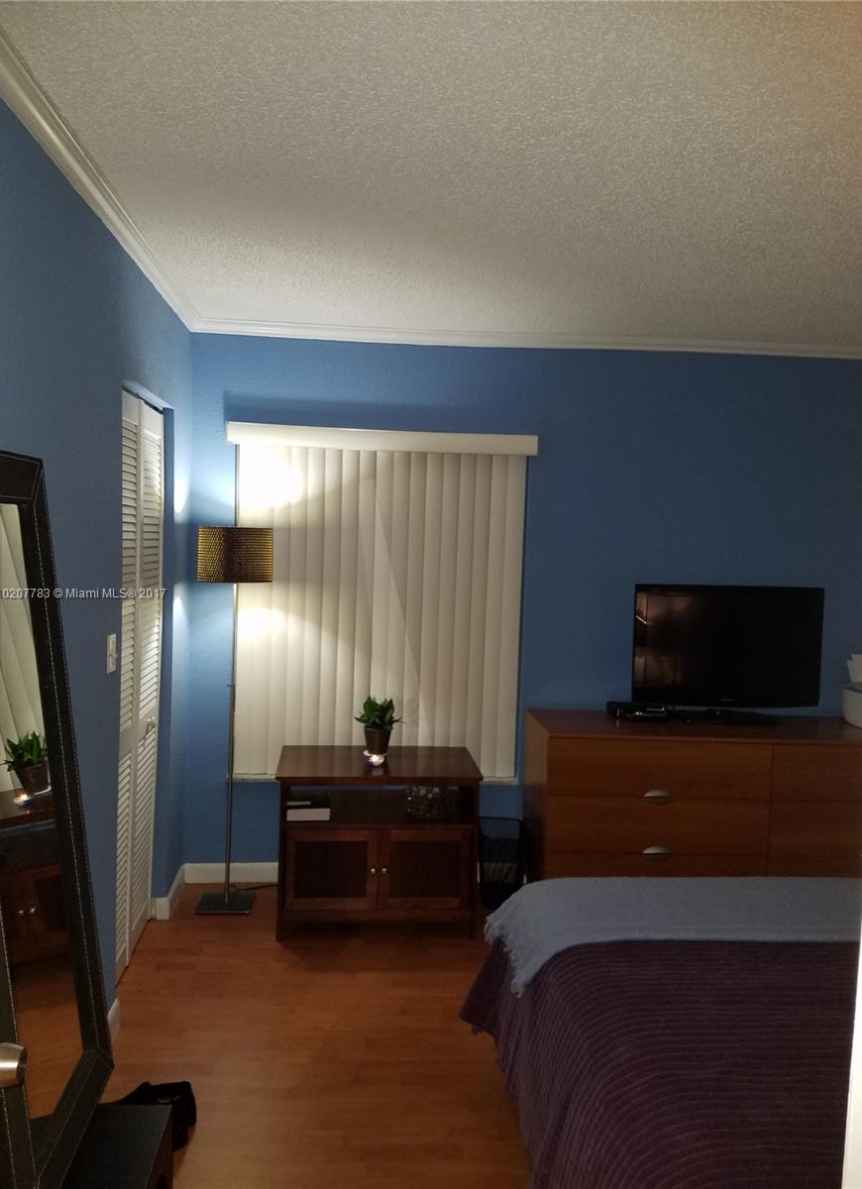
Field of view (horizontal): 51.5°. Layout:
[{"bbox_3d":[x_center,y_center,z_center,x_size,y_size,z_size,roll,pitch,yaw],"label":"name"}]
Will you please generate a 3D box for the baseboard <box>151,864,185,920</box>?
[{"bbox_3d":[-1.079,1.232,3.720,0.065,0.090,0.393,1,3,-5],"label":"baseboard"}]

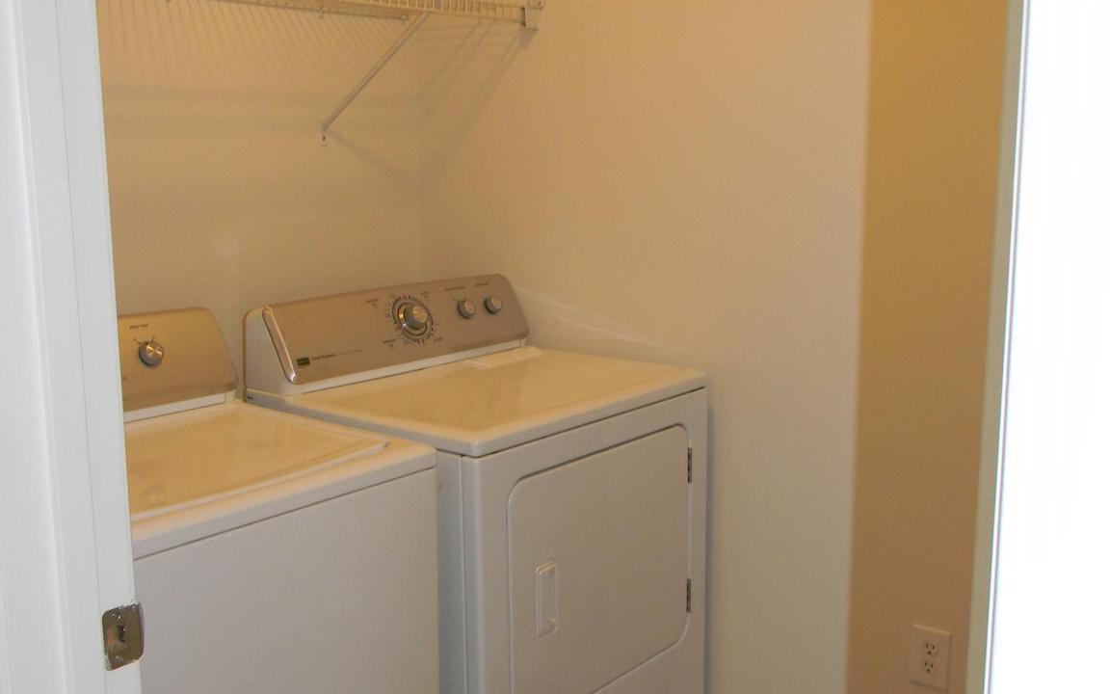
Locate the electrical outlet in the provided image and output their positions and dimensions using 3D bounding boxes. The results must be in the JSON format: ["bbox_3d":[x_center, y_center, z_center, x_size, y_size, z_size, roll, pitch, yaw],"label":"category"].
[{"bbox_3d":[0.747,0.621,2.386,0.073,0.117,0.009,7,13,38],"label":"electrical outlet"}]

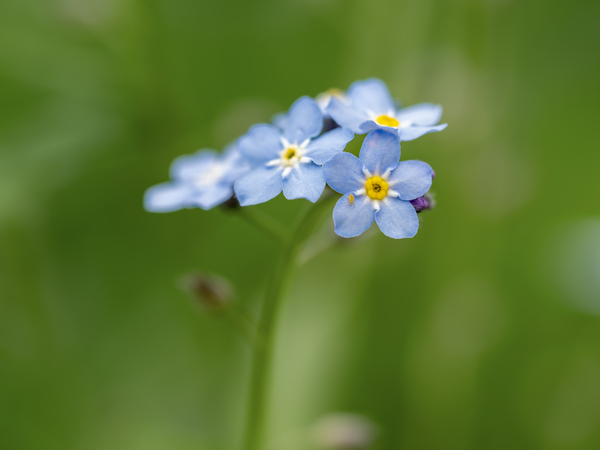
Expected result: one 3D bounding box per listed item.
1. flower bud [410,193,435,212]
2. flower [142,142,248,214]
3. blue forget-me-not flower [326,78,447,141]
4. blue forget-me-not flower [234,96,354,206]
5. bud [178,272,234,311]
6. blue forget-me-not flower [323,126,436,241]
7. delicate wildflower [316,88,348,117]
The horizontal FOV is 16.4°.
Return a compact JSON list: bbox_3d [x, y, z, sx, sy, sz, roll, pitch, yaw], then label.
[{"bbox_3d":[0.009,-0.002,0.161,0.002,0.002,0.002,4,8,24],"label":"flower bud"},{"bbox_3d":[-0.008,-0.004,0.164,0.009,0.003,0.009,9,58,43],"label":"flower"},{"bbox_3d":[0.007,-0.009,0.161,0.009,0.003,0.009,-3,35,-18],"label":"blue forget-me-not flower"},{"bbox_3d":[-0.001,-0.006,0.160,0.009,0.009,0.003,5,-24,29],"label":"blue forget-me-not flower"},{"bbox_3d":[-0.008,0.005,0.167,0.004,0.003,0.003,37,0,0],"label":"bud"},{"bbox_3d":[0.006,-0.003,0.158,0.009,0.008,0.003,-1,-6,-5],"label":"blue forget-me-not flower"},{"bbox_3d":[0.003,-0.010,0.166,0.004,0.003,0.003,2,42,11],"label":"delicate wildflower"}]

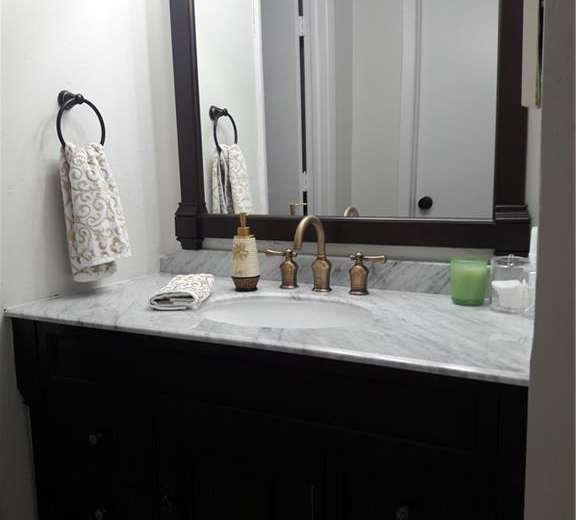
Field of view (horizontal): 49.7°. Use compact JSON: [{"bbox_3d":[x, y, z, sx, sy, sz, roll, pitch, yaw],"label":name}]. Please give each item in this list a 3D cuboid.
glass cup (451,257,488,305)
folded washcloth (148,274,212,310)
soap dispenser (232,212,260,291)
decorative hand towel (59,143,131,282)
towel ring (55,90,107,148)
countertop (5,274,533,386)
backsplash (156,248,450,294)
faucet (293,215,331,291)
[{"bbox_3d":[0.440,0.051,1.506,0.086,0.096,0.086,3,10,27],"label":"glass cup"},{"bbox_3d":[-0.254,0.081,1.587,0.120,0.040,0.240,0,9,6],"label":"folded washcloth"},{"bbox_3d":[-0.113,-0.023,1.684,0.078,0.207,0.084,-2,9,-4],"label":"soap dispenser"},{"bbox_3d":[-0.515,-0.128,1.625,0.110,0.350,0.215,3,10,27],"label":"decorative hand towel"},{"bbox_3d":[-0.546,-0.341,1.604,0.082,0.182,0.162,3,10,27],"label":"towel ring"},{"bbox_3d":[-0.010,0.120,1.496,1.210,0.020,0.575,3,10,27],"label":"countertop"},{"bbox_3d":[0.124,0.025,1.727,1.190,0.088,0.021,3,10,27],"label":"backsplash"},{"bbox_3d":[0.060,-0.011,1.589,0.053,0.207,0.188,3,10,27],"label":"faucet"}]

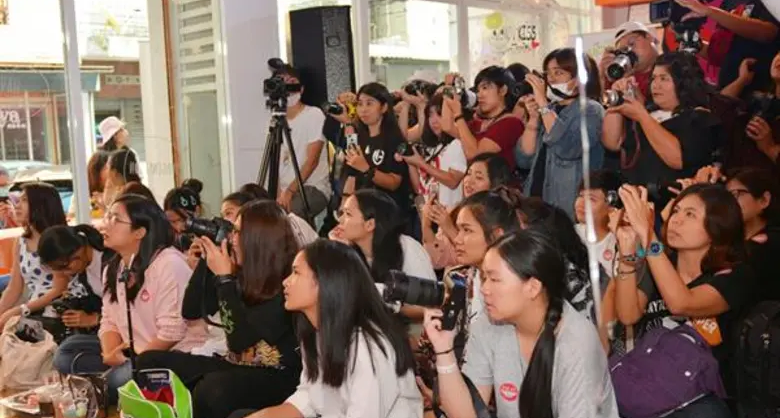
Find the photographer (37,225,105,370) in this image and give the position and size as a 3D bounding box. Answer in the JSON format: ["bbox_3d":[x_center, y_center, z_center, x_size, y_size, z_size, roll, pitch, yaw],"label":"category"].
[{"bbox_3d":[-1.486,0.472,3.720,0.620,0.760,0.480,-7,6,-41],"label":"photographer"}]

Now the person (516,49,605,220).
[{"bbox_3d":[0.843,-0.032,3.880,0.470,1.510,0.440,2,6,45],"label":"person"}]

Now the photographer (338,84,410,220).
[{"bbox_3d":[-0.065,0.010,4.400,0.430,1.430,0.390,0,5,30],"label":"photographer"}]

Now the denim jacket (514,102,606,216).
[{"bbox_3d":[0.843,-0.173,3.880,0.460,0.740,0.380,2,6,45],"label":"denim jacket"}]

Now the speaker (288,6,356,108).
[{"bbox_3d":[-0.433,-0.976,5.000,0.360,0.650,0.340,-6,5,-33],"label":"speaker"}]

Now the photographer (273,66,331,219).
[{"bbox_3d":[-0.499,-0.032,4.550,0.450,1.540,0.460,1,6,37],"label":"photographer"}]

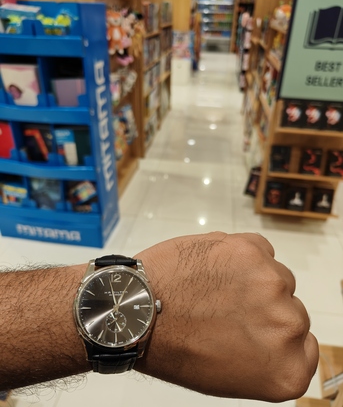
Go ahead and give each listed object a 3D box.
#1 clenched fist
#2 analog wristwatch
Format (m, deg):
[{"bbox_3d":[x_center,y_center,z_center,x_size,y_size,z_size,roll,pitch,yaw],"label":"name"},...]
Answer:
[{"bbox_3d":[0.033,0.069,0.195,0.105,0.062,0.090,2,69,-2],"label":"clenched fist"},{"bbox_3d":[-0.031,0.064,0.187,0.046,0.052,0.064,0,66,-6],"label":"analog wristwatch"}]

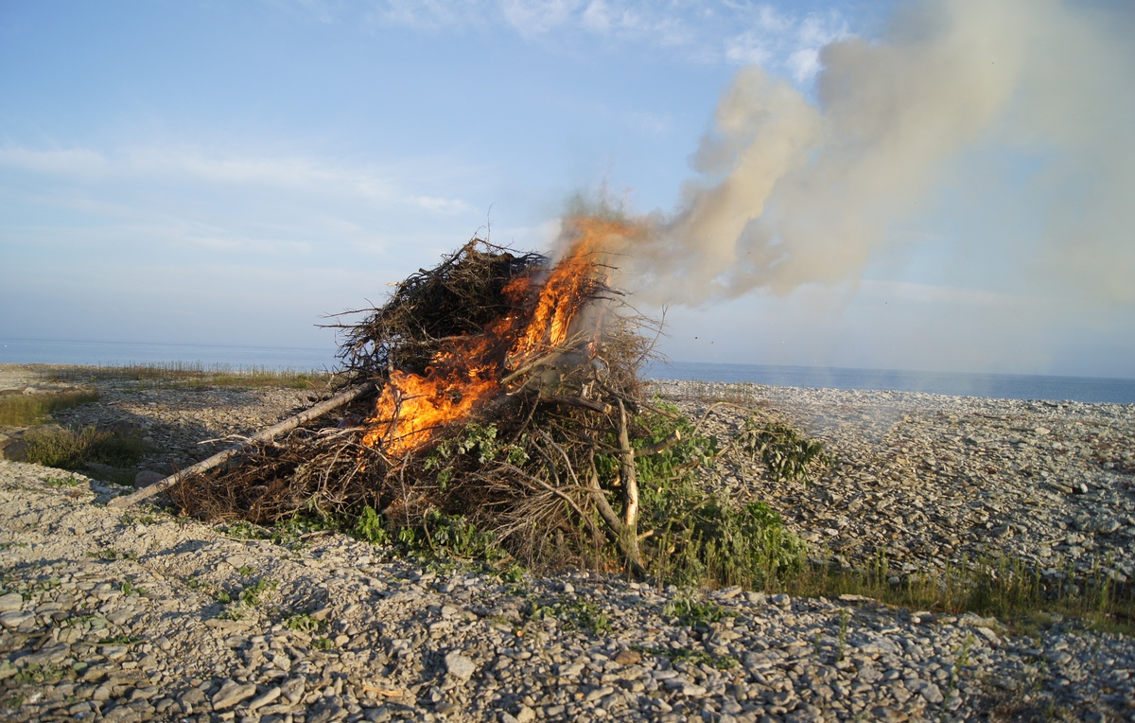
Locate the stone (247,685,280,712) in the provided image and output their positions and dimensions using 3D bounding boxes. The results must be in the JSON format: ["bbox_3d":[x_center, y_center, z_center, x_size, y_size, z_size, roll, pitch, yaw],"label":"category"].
[{"bbox_3d":[-1.357,1.502,3.800,0.155,0.040,0.075,-22,18,-23],"label":"stone"}]

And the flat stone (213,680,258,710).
[{"bbox_3d":[-1.493,1.498,3.820,0.190,0.045,0.120,-16,20,-17],"label":"flat stone"}]

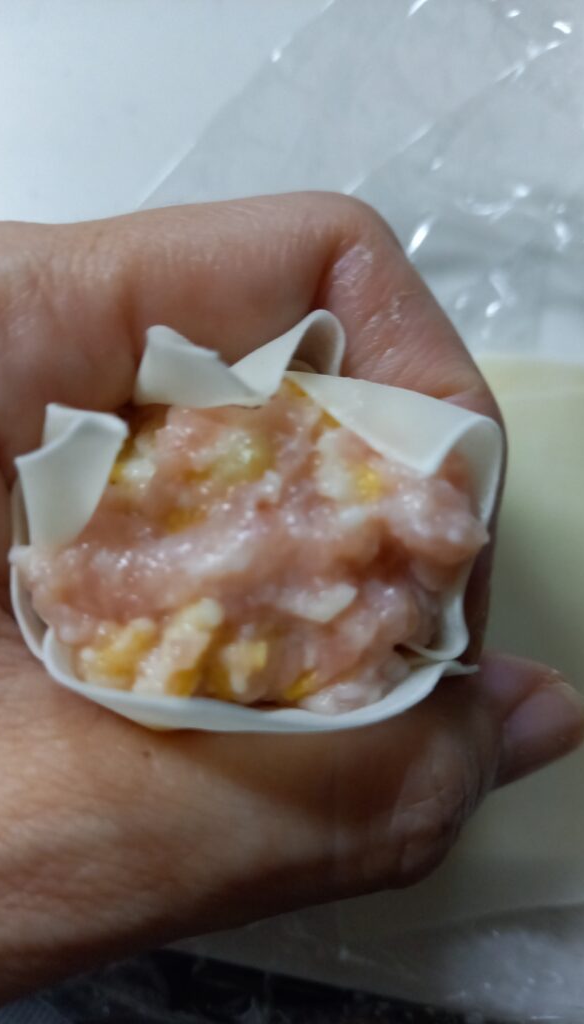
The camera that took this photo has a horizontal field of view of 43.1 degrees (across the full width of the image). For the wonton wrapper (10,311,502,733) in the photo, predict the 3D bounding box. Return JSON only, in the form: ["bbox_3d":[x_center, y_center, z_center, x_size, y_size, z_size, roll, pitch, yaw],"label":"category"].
[{"bbox_3d":[-0.005,0.004,0.109,0.060,0.037,0.053,0,75,-1],"label":"wonton wrapper"}]

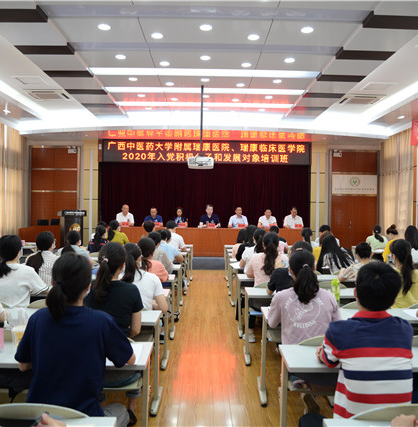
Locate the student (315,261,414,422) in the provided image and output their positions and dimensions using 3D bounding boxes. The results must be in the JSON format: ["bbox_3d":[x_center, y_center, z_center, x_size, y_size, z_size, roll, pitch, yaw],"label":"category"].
[{"bbox_3d":[0.771,0.905,2.150,0.480,1.330,0.720,1,0,0],"label":"student"}]

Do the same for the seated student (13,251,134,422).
[{"bbox_3d":[-0.671,0.824,2.122,0.570,1.281,0.680,1,0,2],"label":"seated student"}]

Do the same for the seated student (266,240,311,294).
[{"bbox_3d":[0.836,0.922,4.270,0.500,1.283,0.740,1,0,-6],"label":"seated student"}]

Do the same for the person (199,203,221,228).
[{"bbox_3d":[0.025,0.492,12.206,0.550,1.370,0.650,1,0,-1],"label":"person"}]

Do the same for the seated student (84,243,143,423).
[{"bbox_3d":[-0.705,0.881,3.150,0.460,1.343,0.720,1,0,2],"label":"seated student"}]

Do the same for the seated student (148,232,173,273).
[{"bbox_3d":[-0.713,0.896,6.150,0.450,1.292,0.720,1,0,0],"label":"seated student"}]

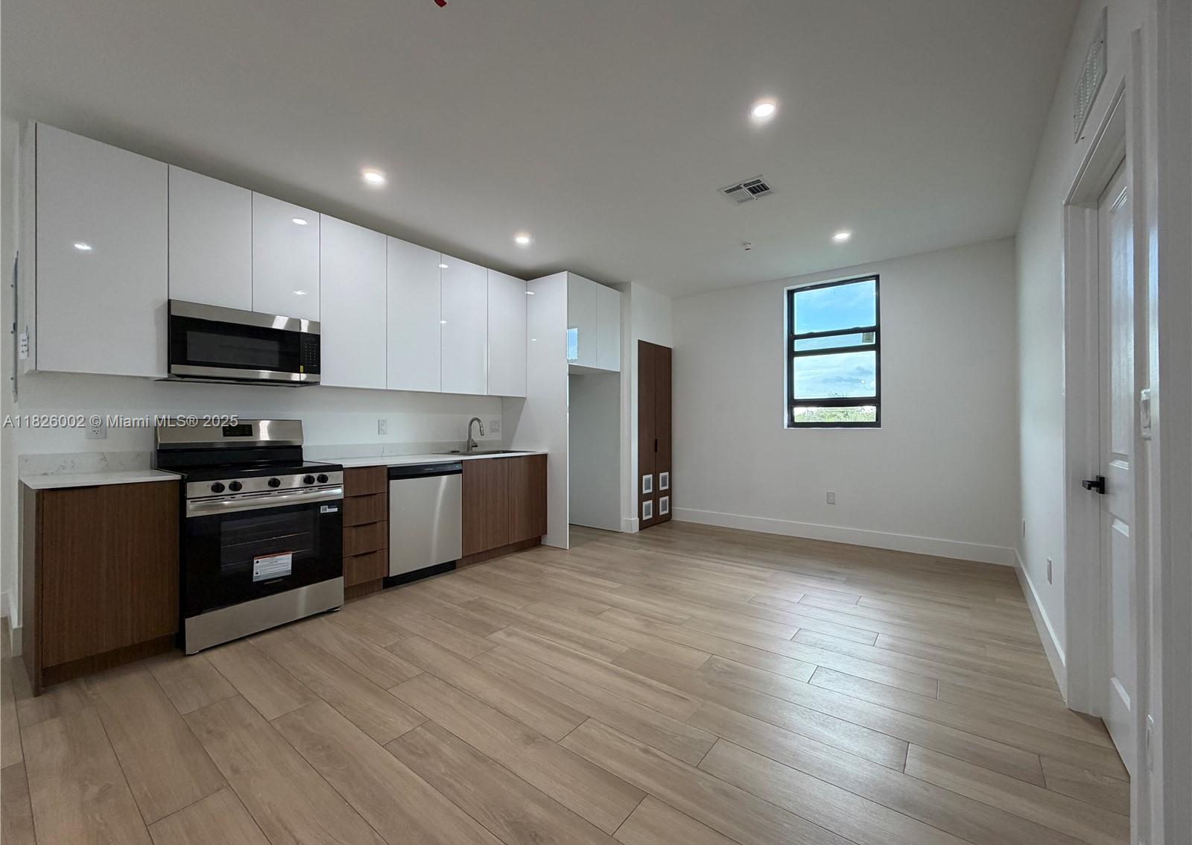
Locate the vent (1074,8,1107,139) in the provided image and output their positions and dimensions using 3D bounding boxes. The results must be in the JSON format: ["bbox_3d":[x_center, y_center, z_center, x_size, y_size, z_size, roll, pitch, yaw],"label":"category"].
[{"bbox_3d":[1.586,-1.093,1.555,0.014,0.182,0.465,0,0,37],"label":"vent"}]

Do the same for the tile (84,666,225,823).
[{"bbox_3d":[-1.715,1.167,1.834,1.208,0.011,0.196,0,0,37],"label":"tile"}]

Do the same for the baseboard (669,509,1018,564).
[{"bbox_3d":[2.155,1.092,4.839,3.107,0.145,0.015,0,0,37],"label":"baseboard"}]

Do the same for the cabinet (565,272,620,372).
[{"bbox_3d":[-0.281,-0.957,4.961,0.697,0.832,0.839,0,0,37],"label":"cabinet"}]

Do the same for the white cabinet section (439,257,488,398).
[{"bbox_3d":[-1.241,-0.804,4.196,0.347,1.127,0.477,0,0,37],"label":"white cabinet section"}]

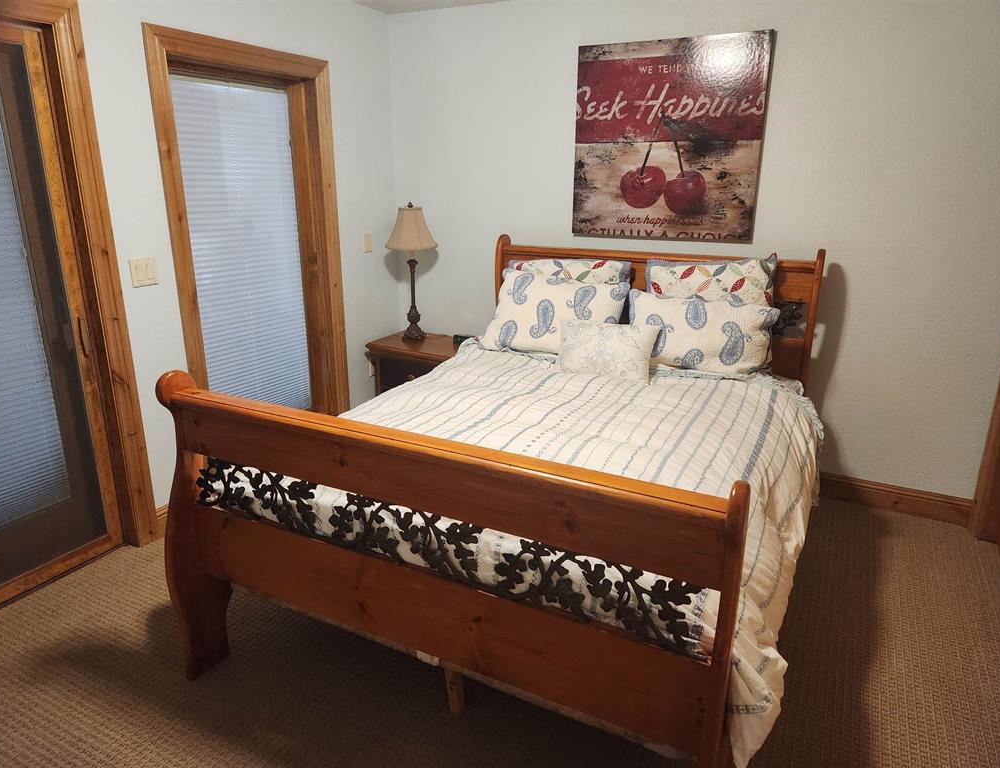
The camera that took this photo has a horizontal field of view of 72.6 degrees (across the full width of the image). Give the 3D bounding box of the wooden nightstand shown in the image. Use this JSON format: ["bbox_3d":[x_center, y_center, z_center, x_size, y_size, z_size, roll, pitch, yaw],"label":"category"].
[{"bbox_3d":[-0.434,0.044,4.140,0.600,0.600,0.430,9,19,26],"label":"wooden nightstand"}]

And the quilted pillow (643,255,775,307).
[{"bbox_3d":[0.954,-0.332,3.232,0.620,0.470,0.150,9,7,26],"label":"quilted pillow"}]

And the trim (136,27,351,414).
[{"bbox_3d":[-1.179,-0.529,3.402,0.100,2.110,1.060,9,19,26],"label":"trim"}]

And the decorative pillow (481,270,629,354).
[{"bbox_3d":[0.276,-0.365,3.458,0.670,0.430,0.165,9,-1,26],"label":"decorative pillow"}]

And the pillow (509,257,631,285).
[{"bbox_3d":[0.339,-0.419,3.543,0.660,0.460,0.150,9,7,26],"label":"pillow"}]

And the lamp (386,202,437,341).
[{"bbox_3d":[-0.529,-0.671,4.087,0.375,0.810,0.375,0,17,0],"label":"lamp"}]

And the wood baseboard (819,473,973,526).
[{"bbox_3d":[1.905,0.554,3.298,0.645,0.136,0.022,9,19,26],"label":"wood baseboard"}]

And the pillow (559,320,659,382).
[{"bbox_3d":[0.485,-0.173,3.124,0.440,0.255,0.115,9,-6,26],"label":"pillow"}]

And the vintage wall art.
[{"bbox_3d":[0.816,-1.200,3.375,0.920,0.920,0.030,9,19,26],"label":"vintage wall art"}]

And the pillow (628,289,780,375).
[{"bbox_3d":[0.922,-0.250,3.149,0.660,0.400,0.165,9,-5,26],"label":"pillow"}]

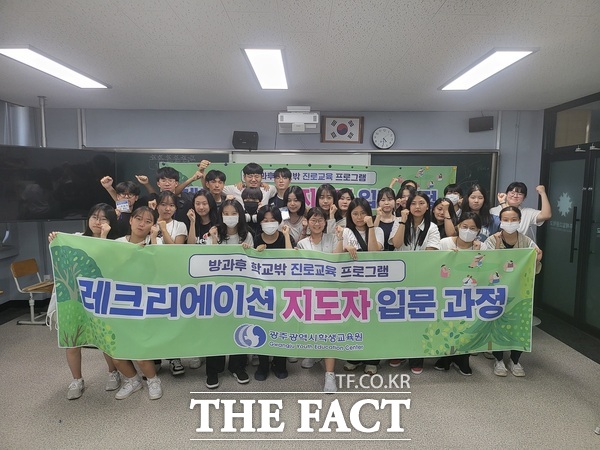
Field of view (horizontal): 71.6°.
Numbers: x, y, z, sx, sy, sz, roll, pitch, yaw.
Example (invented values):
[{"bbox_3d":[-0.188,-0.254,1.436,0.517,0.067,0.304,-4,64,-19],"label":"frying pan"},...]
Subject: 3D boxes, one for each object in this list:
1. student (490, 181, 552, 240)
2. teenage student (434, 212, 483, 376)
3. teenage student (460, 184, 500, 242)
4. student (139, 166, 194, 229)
[{"bbox_3d":[2.112,0.421,4.058,0.570,1.640,0.380,1,6,10],"label":"student"},{"bbox_3d":[1.393,0.589,3.680,0.440,1.402,0.460,1,5,11],"label":"teenage student"},{"bbox_3d":[1.715,0.447,3.910,0.440,1.610,0.340,1,5,5],"label":"teenage student"},{"bbox_3d":[-1.284,0.343,4.030,0.580,1.795,0.420,0,5,-9],"label":"student"}]

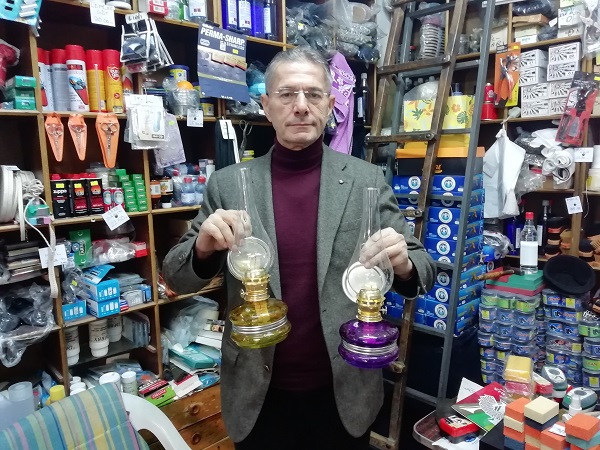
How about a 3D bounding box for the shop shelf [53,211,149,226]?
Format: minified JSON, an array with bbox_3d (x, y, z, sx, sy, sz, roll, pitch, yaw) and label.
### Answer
[{"bbox_3d":[-0.732,-0.039,1.577,0.309,0.016,0.250,-9,12,-44],"label":"shop shelf"}]

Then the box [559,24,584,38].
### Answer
[{"bbox_3d":[1.333,-0.928,2.201,0.104,0.060,0.150,6,11,41],"label":"box"}]

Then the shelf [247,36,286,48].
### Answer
[{"bbox_3d":[-0.277,-0.771,1.928,0.325,0.018,0.250,-9,12,-44],"label":"shelf"}]

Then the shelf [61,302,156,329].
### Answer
[{"bbox_3d":[-0.726,0.289,1.627,0.310,0.017,0.250,-9,12,-44],"label":"shelf"}]

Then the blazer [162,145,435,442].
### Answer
[{"bbox_3d":[-0.004,0.193,1.140,0.650,0.780,0.360,-1,8,0],"label":"blazer"}]

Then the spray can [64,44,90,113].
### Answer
[{"bbox_3d":[-0.760,-0.496,1.544,0.059,0.222,0.059,-7,10,-33],"label":"spray can"}]

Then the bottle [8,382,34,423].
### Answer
[{"bbox_3d":[-0.793,0.555,1.297,0.062,0.190,0.062,-9,12,-44],"label":"bottle"}]

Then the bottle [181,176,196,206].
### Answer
[{"bbox_3d":[-0.433,-0.135,1.753,0.056,0.116,0.050,-9,12,-44],"label":"bottle"}]

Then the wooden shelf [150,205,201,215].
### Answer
[{"bbox_3d":[-0.508,-0.076,1.794,0.288,0.017,0.250,-9,12,-44],"label":"wooden shelf"}]

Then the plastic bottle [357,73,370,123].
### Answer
[{"bbox_3d":[0.357,-0.695,2.514,0.074,0.283,0.074,-1,8,0],"label":"plastic bottle"}]

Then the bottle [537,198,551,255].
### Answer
[{"bbox_3d":[1.200,0.015,2.182,0.060,0.252,0.062,-6,10,-31],"label":"bottle"}]

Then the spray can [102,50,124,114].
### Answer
[{"bbox_3d":[-0.663,-0.511,1.626,0.059,0.224,0.059,-1,8,0],"label":"spray can"}]

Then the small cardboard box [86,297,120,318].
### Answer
[{"bbox_3d":[-0.670,0.266,1.530,0.071,0.053,0.140,-8,11,-41],"label":"small cardboard box"}]

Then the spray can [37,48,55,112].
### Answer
[{"bbox_3d":[-0.881,-0.488,1.541,0.058,0.214,0.058,-7,10,-34],"label":"spray can"}]

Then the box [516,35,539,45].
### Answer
[{"bbox_3d":[1.191,-0.933,2.326,0.100,0.042,0.130,6,11,41],"label":"box"}]

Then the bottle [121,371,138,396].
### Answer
[{"bbox_3d":[-0.620,0.597,1.648,0.050,0.100,0.050,-8,11,-40],"label":"bottle"}]

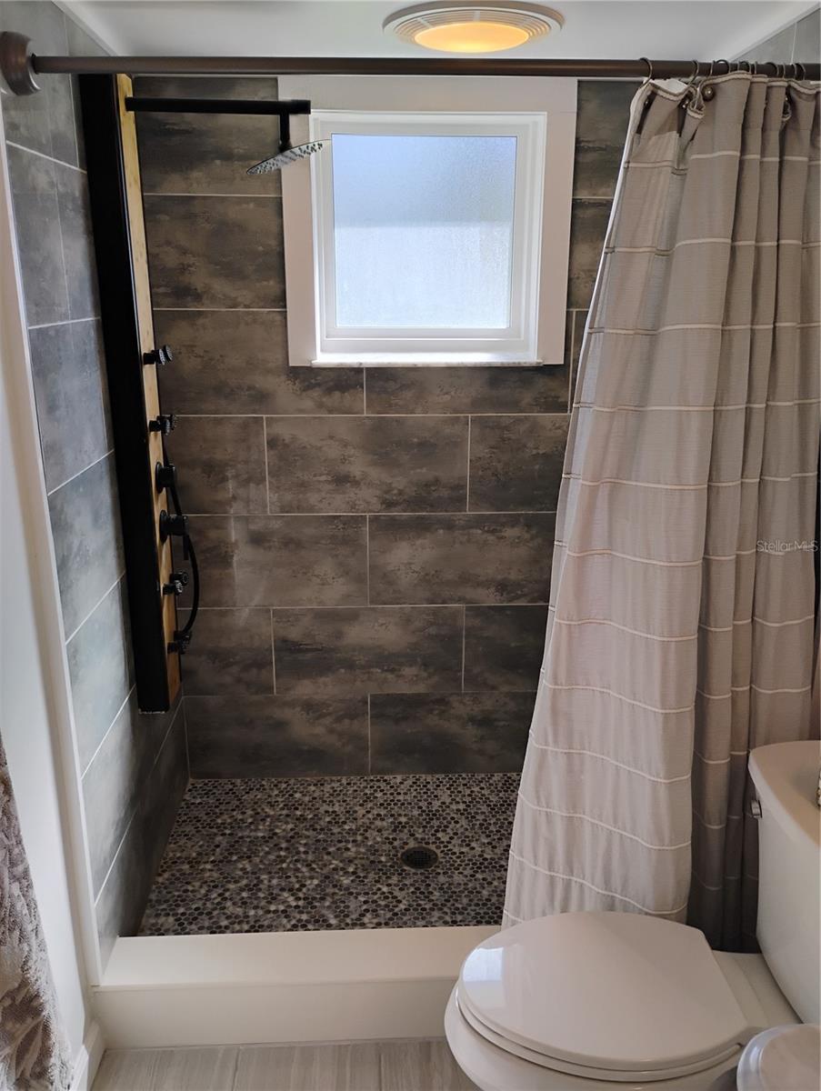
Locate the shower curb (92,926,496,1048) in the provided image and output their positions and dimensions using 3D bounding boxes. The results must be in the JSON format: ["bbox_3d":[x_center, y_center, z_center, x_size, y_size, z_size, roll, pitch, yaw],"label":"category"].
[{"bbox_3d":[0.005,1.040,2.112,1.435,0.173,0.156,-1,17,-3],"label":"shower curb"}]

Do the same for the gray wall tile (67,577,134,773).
[{"bbox_3d":[-0.707,0.287,2.010,0.012,0.305,0.417,-1,17,-3],"label":"gray wall tile"}]

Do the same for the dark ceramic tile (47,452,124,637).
[{"bbox_3d":[-0.707,-0.019,1.955,0.012,0.305,0.490,-1,17,-3],"label":"dark ceramic tile"}]

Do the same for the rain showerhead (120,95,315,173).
[{"bbox_3d":[-0.408,-0.921,1.991,0.452,0.159,0.204,-1,17,-3],"label":"rain showerhead"}]

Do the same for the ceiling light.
[{"bbox_3d":[0.138,-1.120,1.956,0.392,0.047,0.392,-1,17,-3],"label":"ceiling light"}]

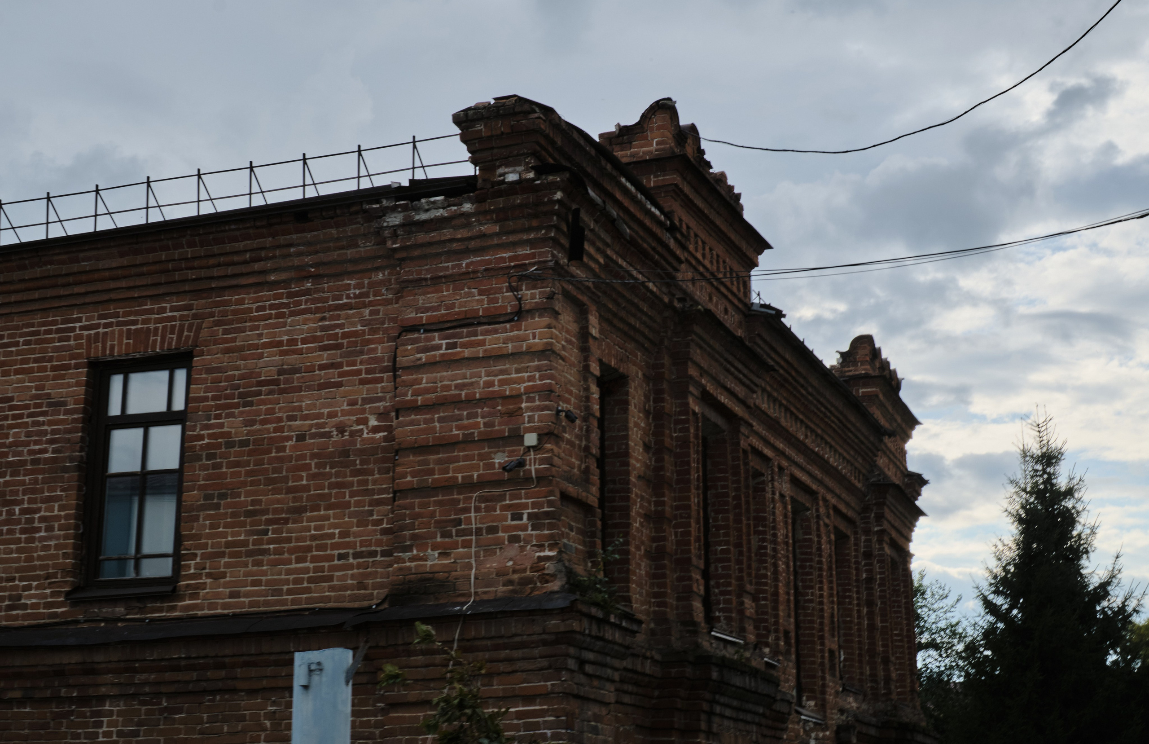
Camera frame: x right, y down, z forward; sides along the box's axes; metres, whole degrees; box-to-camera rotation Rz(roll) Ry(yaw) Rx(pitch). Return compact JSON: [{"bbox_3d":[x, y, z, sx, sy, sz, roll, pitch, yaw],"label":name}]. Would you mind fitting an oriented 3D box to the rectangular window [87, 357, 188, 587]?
[{"bbox_3d":[-3.822,0.858,14.897,1.090,2.050,0.160,-6,-16,21],"label":"rectangular window"}]

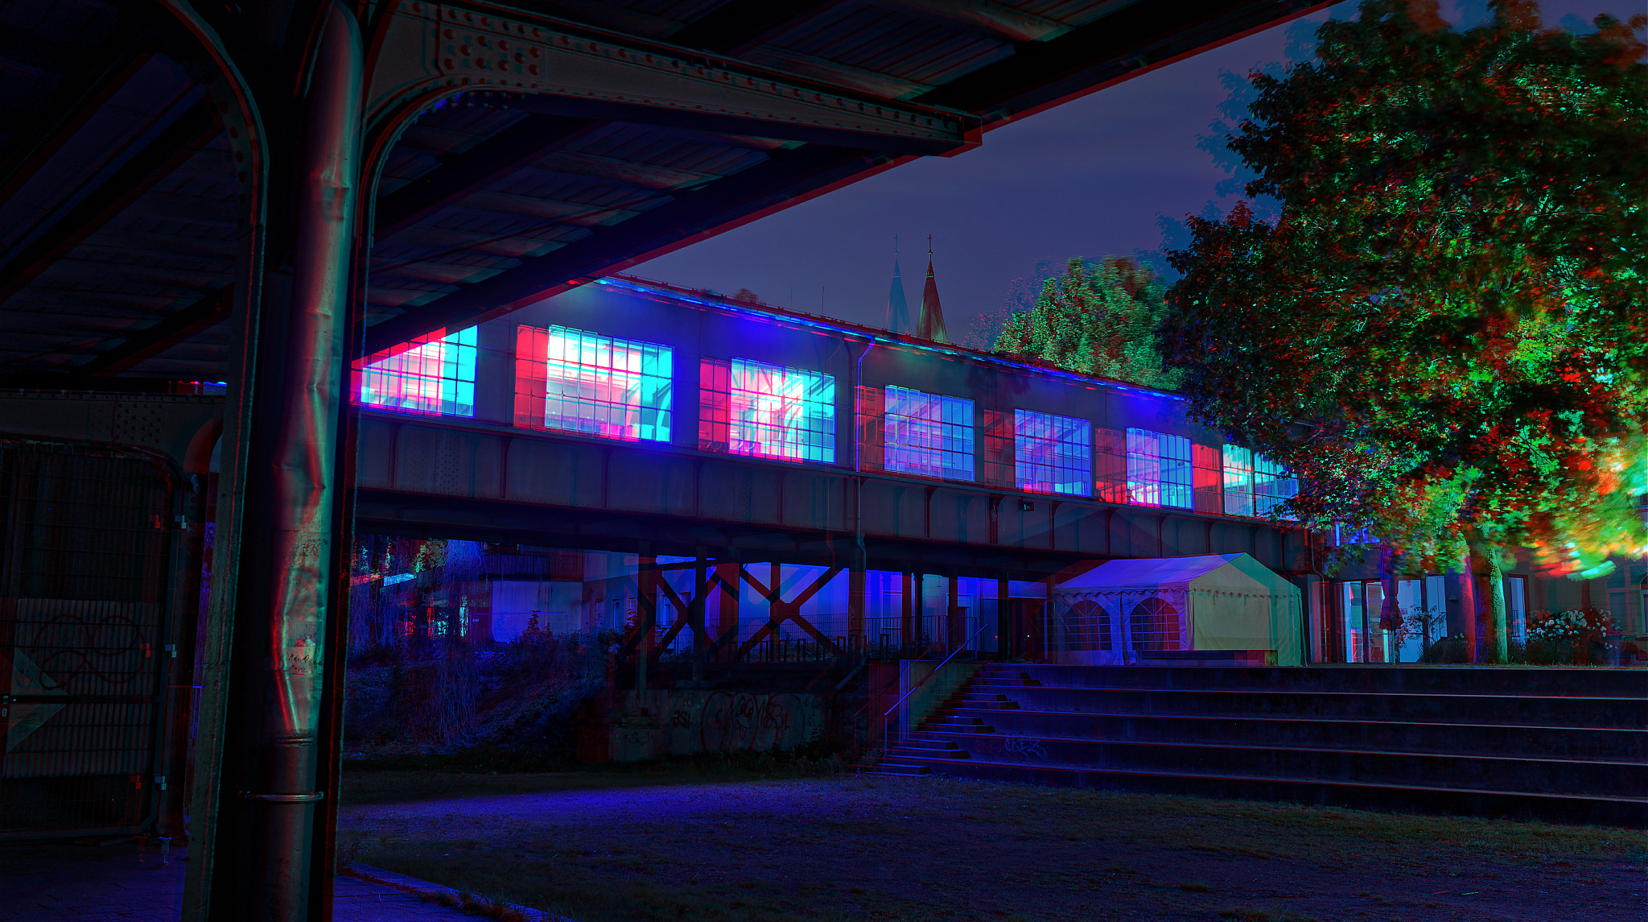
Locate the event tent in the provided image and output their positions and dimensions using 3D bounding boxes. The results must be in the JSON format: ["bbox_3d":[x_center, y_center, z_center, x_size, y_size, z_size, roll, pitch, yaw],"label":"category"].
[{"bbox_3d":[8.719,3.699,33.882,4.289,2.668,4.075,7,-10,-37],"label":"event tent"}]

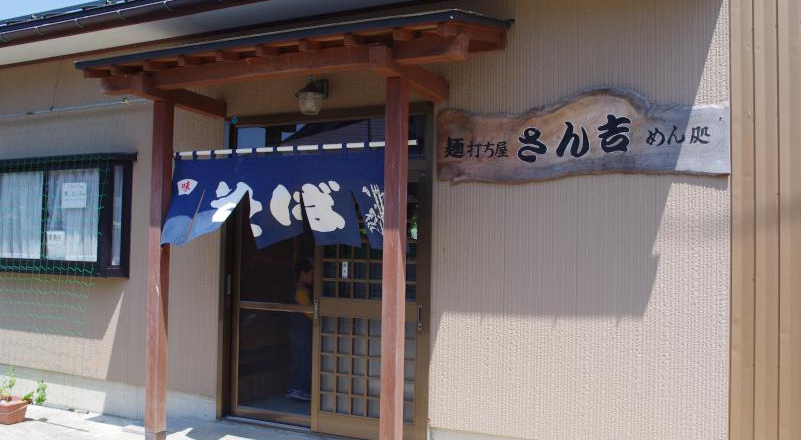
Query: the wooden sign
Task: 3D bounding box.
[{"bbox_3d":[1.000,-0.499,4.053,1.690,0.560,0.060,0,-3,26],"label":"wooden sign"}]

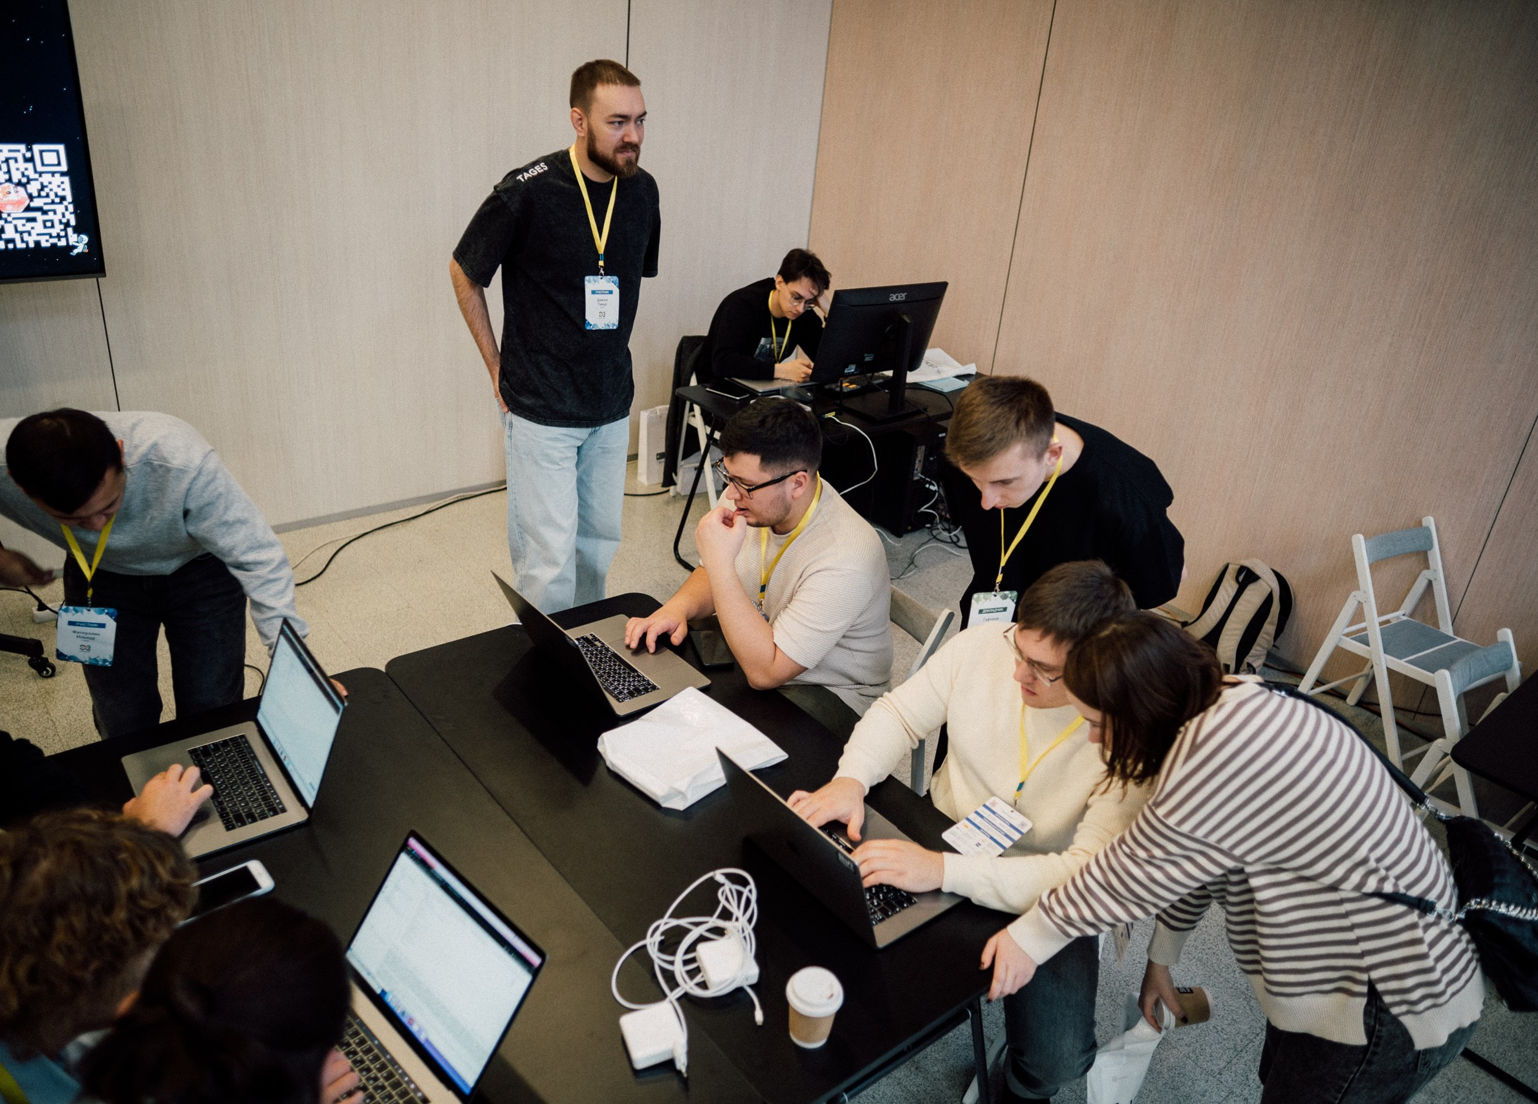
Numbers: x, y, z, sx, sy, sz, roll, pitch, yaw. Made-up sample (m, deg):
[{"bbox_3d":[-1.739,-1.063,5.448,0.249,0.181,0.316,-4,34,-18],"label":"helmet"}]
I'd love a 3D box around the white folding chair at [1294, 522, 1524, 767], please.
[{"bbox_3d":[2.135,0.343,3.598,0.435,0.780,0.480,-12,31,-32],"label":"white folding chair"}]

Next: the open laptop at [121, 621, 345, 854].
[{"bbox_3d":[-0.992,0.337,2.030,0.324,0.233,0.349,-15,32,-35],"label":"open laptop"}]

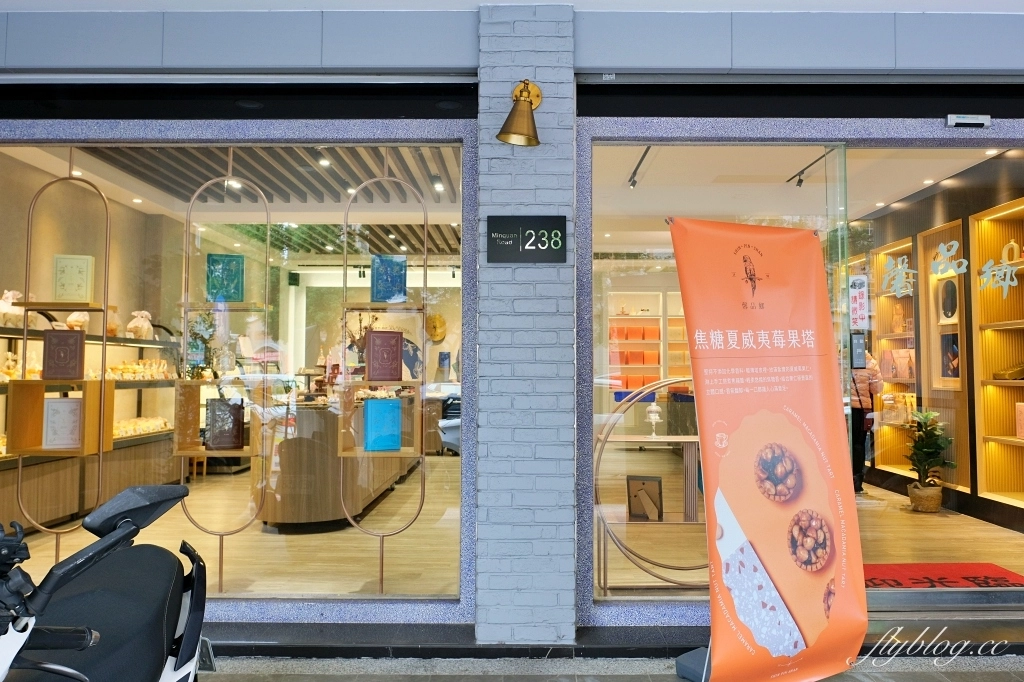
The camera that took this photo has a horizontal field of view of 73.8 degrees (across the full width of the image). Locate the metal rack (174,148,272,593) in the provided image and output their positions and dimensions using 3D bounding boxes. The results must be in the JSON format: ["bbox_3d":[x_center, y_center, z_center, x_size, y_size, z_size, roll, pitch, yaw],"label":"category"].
[{"bbox_3d":[-1.503,0.135,3.587,0.440,2.337,0.245,0,-3,0],"label":"metal rack"}]

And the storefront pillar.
[{"bbox_3d":[0.067,-0.099,3.298,0.448,2.926,0.380,0,-3,0],"label":"storefront pillar"}]

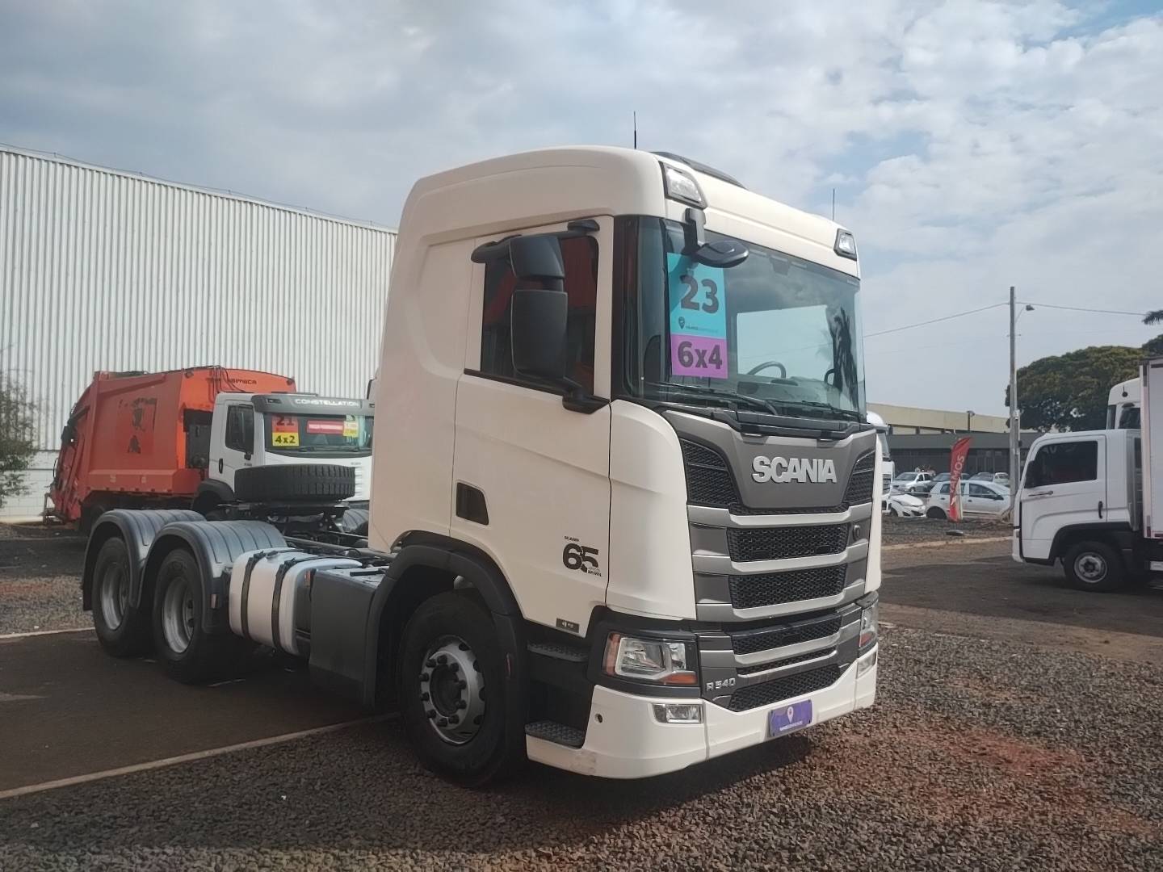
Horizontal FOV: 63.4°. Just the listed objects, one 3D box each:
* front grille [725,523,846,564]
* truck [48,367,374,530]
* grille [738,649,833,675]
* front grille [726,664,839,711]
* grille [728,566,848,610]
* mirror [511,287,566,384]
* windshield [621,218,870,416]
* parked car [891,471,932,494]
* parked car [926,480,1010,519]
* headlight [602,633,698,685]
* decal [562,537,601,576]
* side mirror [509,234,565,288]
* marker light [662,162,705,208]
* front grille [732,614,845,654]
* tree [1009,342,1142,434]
[{"bbox_3d":[1.116,0.552,4.916,1.170,0.180,0.080,3,-3,-45],"label":"front grille"},{"bbox_3d":[-6.457,0.570,16.400,7.850,3.350,2.500,-2,-3,42],"label":"truck"},{"bbox_3d":[1.098,1.206,5.046,0.071,0.061,0.970,-1,-3,45],"label":"grille"},{"bbox_3d":[1.092,1.343,5.045,0.081,0.126,1.081,-1,-3,45],"label":"front grille"},{"bbox_3d":[1.110,0.787,4.909,1.120,0.180,0.080,3,-3,-45],"label":"grille"},{"bbox_3d":[-0.201,-0.481,4.468,0.242,0.409,0.141,3,-3,-33],"label":"mirror"},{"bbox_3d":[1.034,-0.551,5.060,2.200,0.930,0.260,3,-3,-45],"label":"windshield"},{"bbox_3d":[19.691,2.914,56.368,4.100,1.440,1.660,3,-4,-44],"label":"parked car"},{"bbox_3d":[12.941,2.177,30.568,3.830,1.430,1.640,-1,-3,35],"label":"parked car"},{"bbox_3d":[0.330,1.034,4.310,0.430,0.230,0.220,3,-3,-45],"label":"headlight"},{"bbox_3d":[-0.001,0.555,4.335,0.015,0.165,0.260,3,-3,-45],"label":"decal"},{"bbox_3d":[-0.204,-0.803,4.375,0.220,0.250,0.160,3,-3,-45],"label":"side mirror"},{"bbox_3d":[0.500,-1.234,4.651,0.315,0.200,0.110,3,-3,-45],"label":"marker light"},{"bbox_3d":[1.097,1.061,5.056,0.081,0.106,1.071,-1,-3,45],"label":"front grille"},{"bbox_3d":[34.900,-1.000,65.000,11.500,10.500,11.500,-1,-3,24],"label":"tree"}]

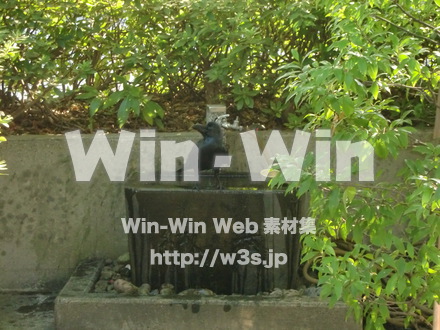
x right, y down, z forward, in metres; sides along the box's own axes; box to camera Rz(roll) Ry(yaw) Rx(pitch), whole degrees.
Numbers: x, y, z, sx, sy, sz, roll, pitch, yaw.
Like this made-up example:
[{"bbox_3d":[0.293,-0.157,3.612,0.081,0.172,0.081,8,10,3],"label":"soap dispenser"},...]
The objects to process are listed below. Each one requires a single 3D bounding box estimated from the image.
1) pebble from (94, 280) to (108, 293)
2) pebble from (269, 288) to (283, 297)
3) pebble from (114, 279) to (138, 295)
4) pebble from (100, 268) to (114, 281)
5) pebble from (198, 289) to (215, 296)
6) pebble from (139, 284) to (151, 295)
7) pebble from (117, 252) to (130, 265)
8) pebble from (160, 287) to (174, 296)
[{"bbox_3d":[-0.613,0.628,7.360,0.070,0.056,0.066,0,4,0],"label":"pebble"},{"bbox_3d":[0.285,0.658,7.320,0.073,0.046,0.062,0,4,0],"label":"pebble"},{"bbox_3d":[-0.487,0.626,7.340,0.130,0.075,0.085,0,4,0],"label":"pebble"},{"bbox_3d":[-0.610,0.594,7.720,0.074,0.056,0.068,0,4,0],"label":"pebble"},{"bbox_3d":[-0.069,0.658,7.320,0.080,0.046,0.065,0,4,0],"label":"pebble"},{"bbox_3d":[-0.389,0.642,7.330,0.063,0.055,0.060,0,4,0],"label":"pebble"},{"bbox_3d":[-0.563,0.545,8.300,0.085,0.062,0.072,0,4,0],"label":"pebble"},{"bbox_3d":[-0.270,0.650,7.320,0.072,0.050,0.062,0,4,0],"label":"pebble"}]

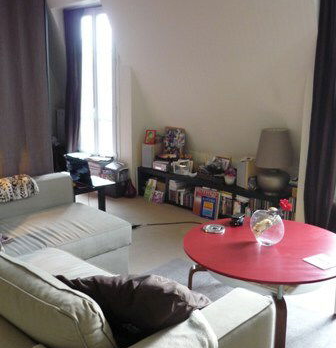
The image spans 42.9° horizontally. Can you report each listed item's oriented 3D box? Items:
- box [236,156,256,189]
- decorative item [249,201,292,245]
[{"bbox_3d":[0.835,0.001,4.370,0.240,0.290,0.105,-11,17,-42],"label":"box"},{"bbox_3d":[0.662,0.306,2.741,0.250,0.250,0.210,3,13,11],"label":"decorative item"}]

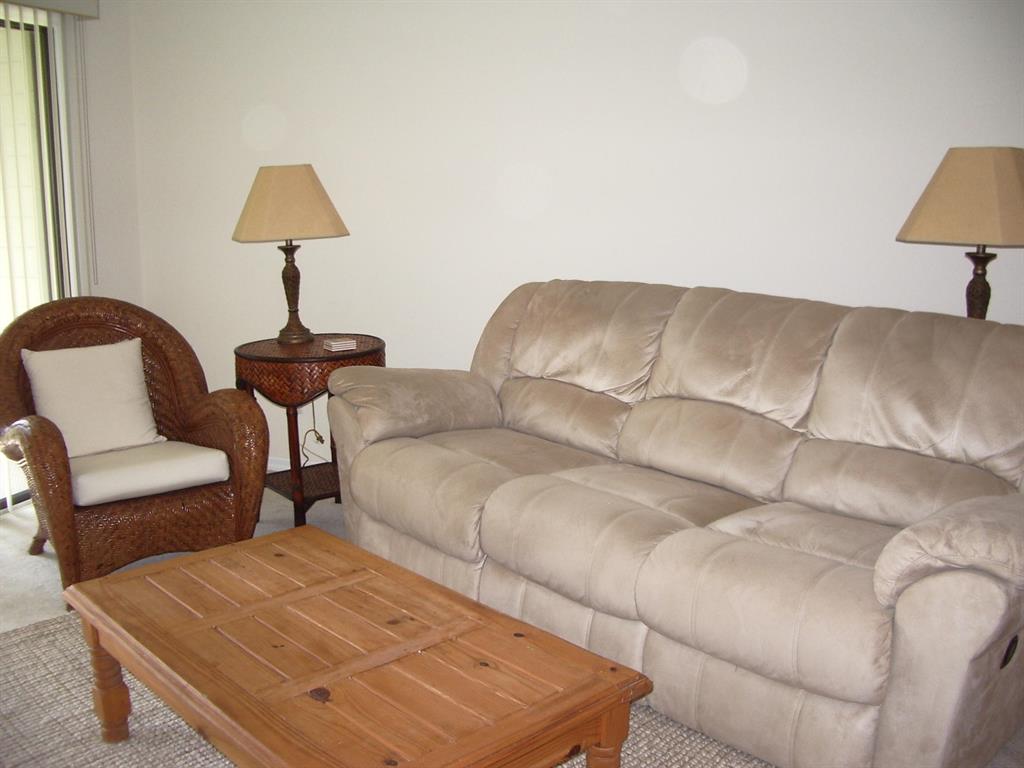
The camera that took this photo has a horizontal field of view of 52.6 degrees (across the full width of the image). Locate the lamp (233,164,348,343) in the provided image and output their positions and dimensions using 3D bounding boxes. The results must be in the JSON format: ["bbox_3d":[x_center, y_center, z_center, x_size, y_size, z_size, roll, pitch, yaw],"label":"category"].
[{"bbox_3d":[-0.837,-0.492,3.914,0.400,0.665,0.400,-6,13,-23],"label":"lamp"}]

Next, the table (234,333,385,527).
[{"bbox_3d":[-0.739,0.193,3.915,0.555,0.680,0.555,-1,12,0],"label":"table"}]

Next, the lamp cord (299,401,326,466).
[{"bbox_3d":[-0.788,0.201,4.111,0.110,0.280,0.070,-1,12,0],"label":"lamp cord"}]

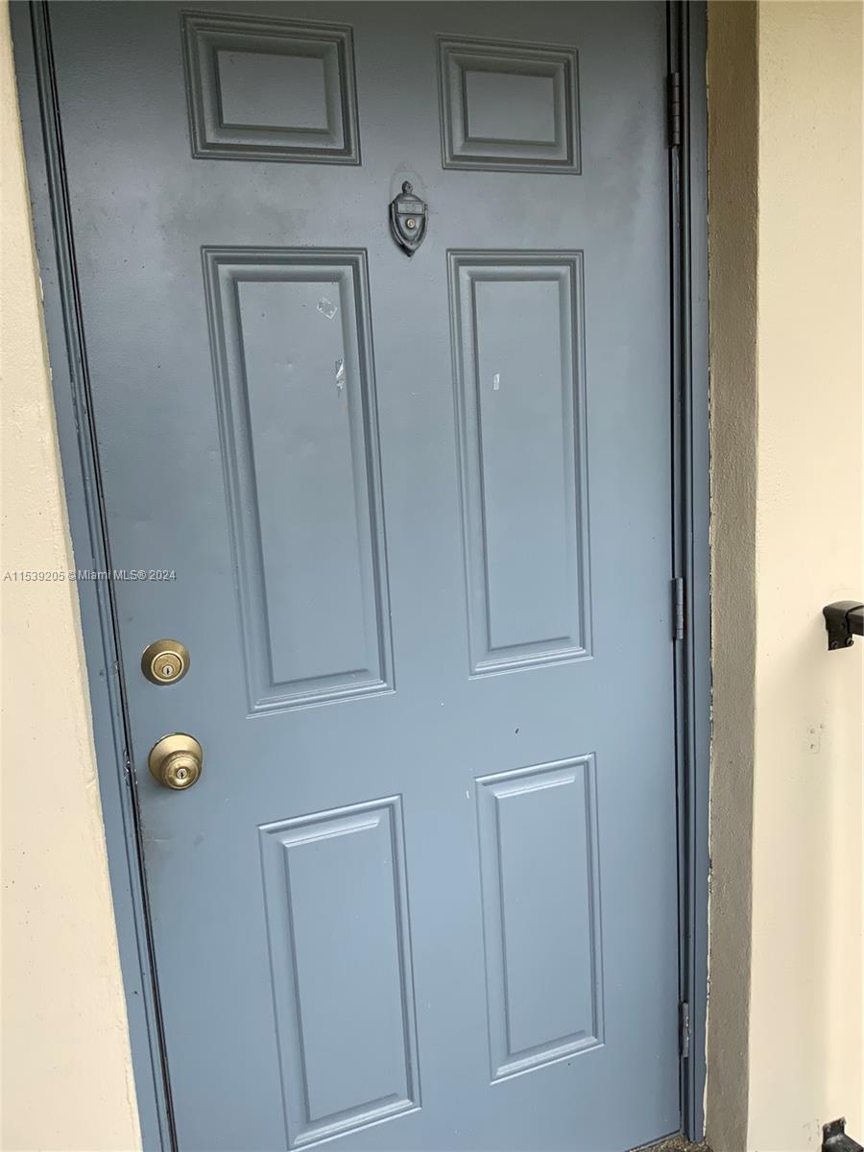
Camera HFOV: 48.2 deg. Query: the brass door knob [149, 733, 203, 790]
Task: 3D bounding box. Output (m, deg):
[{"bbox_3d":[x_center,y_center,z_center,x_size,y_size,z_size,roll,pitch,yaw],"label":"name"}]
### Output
[{"bbox_3d":[-0.350,0.262,1.335,0.073,0.073,0.063,-7,11,-21],"label":"brass door knob"}]

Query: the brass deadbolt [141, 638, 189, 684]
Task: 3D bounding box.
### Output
[{"bbox_3d":[-0.364,0.122,1.328,0.066,0.066,0.024,-7,11,-21],"label":"brass deadbolt"}]

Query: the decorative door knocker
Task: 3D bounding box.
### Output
[{"bbox_3d":[-0.030,-0.507,1.368,0.053,0.104,0.024,-7,11,-21],"label":"decorative door knocker"}]

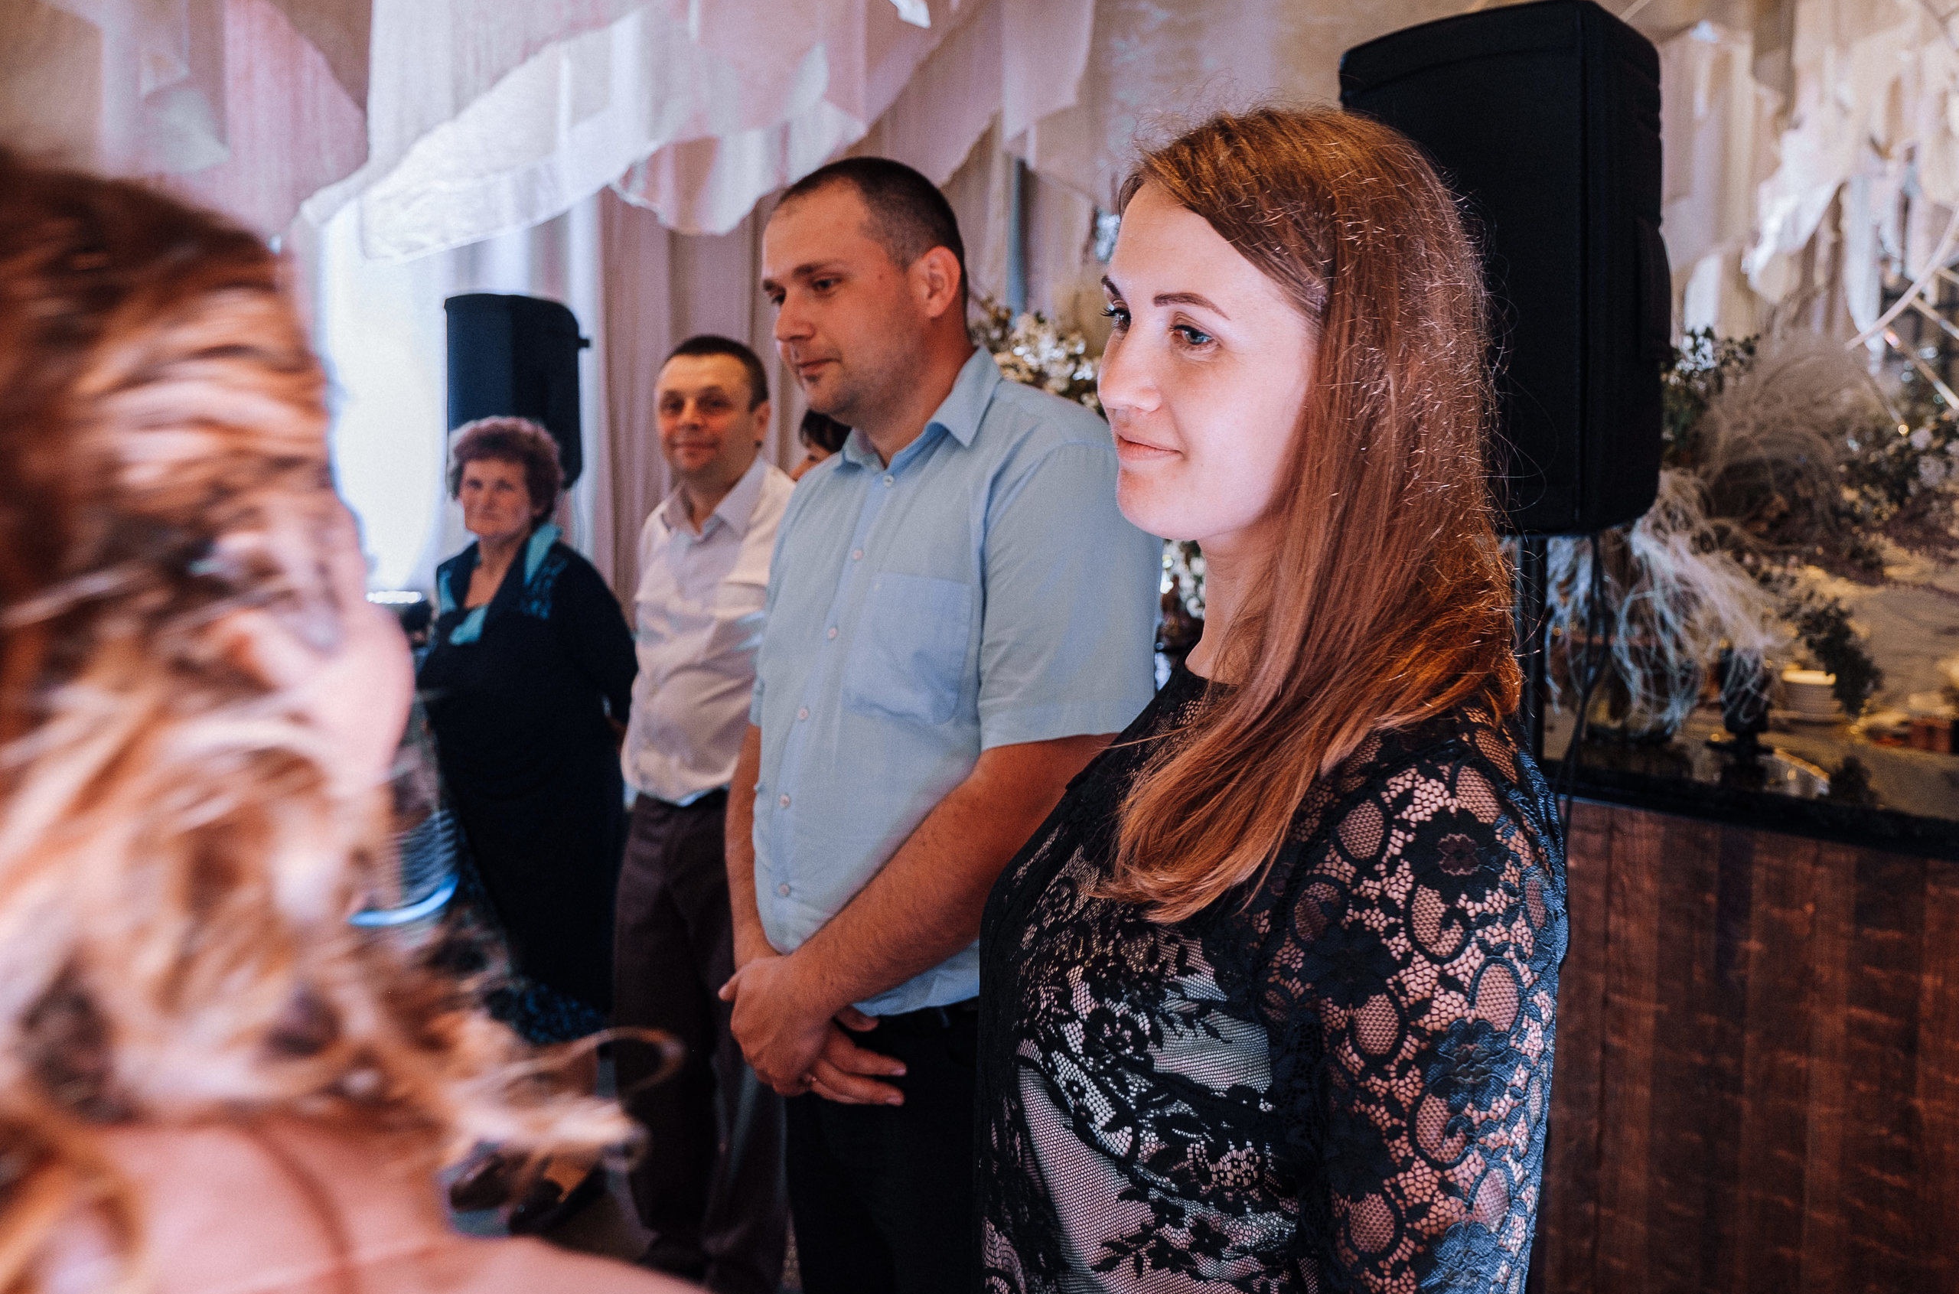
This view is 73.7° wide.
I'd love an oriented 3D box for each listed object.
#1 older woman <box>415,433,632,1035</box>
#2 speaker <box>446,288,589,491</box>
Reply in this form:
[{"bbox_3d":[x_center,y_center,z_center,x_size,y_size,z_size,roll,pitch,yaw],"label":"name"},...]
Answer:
[{"bbox_3d":[-0.914,0.349,2.650,0.480,1.600,0.360,2,5,30],"label":"older woman"},{"bbox_3d":[-1.705,-0.917,4.844,0.365,0.670,0.345,2,5,33],"label":"speaker"}]

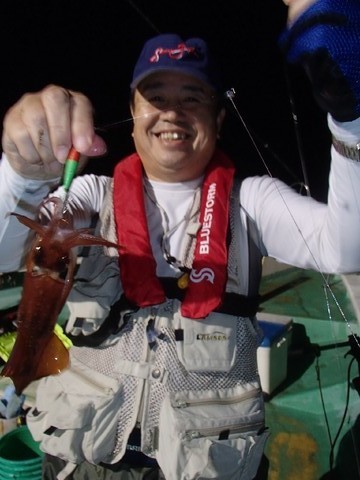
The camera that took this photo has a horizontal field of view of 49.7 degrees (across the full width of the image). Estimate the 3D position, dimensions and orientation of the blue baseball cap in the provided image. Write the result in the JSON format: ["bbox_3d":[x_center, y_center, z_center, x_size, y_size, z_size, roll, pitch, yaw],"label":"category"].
[{"bbox_3d":[-0.006,-0.335,0.765,0.178,0.135,0.262,2,9,5],"label":"blue baseball cap"}]

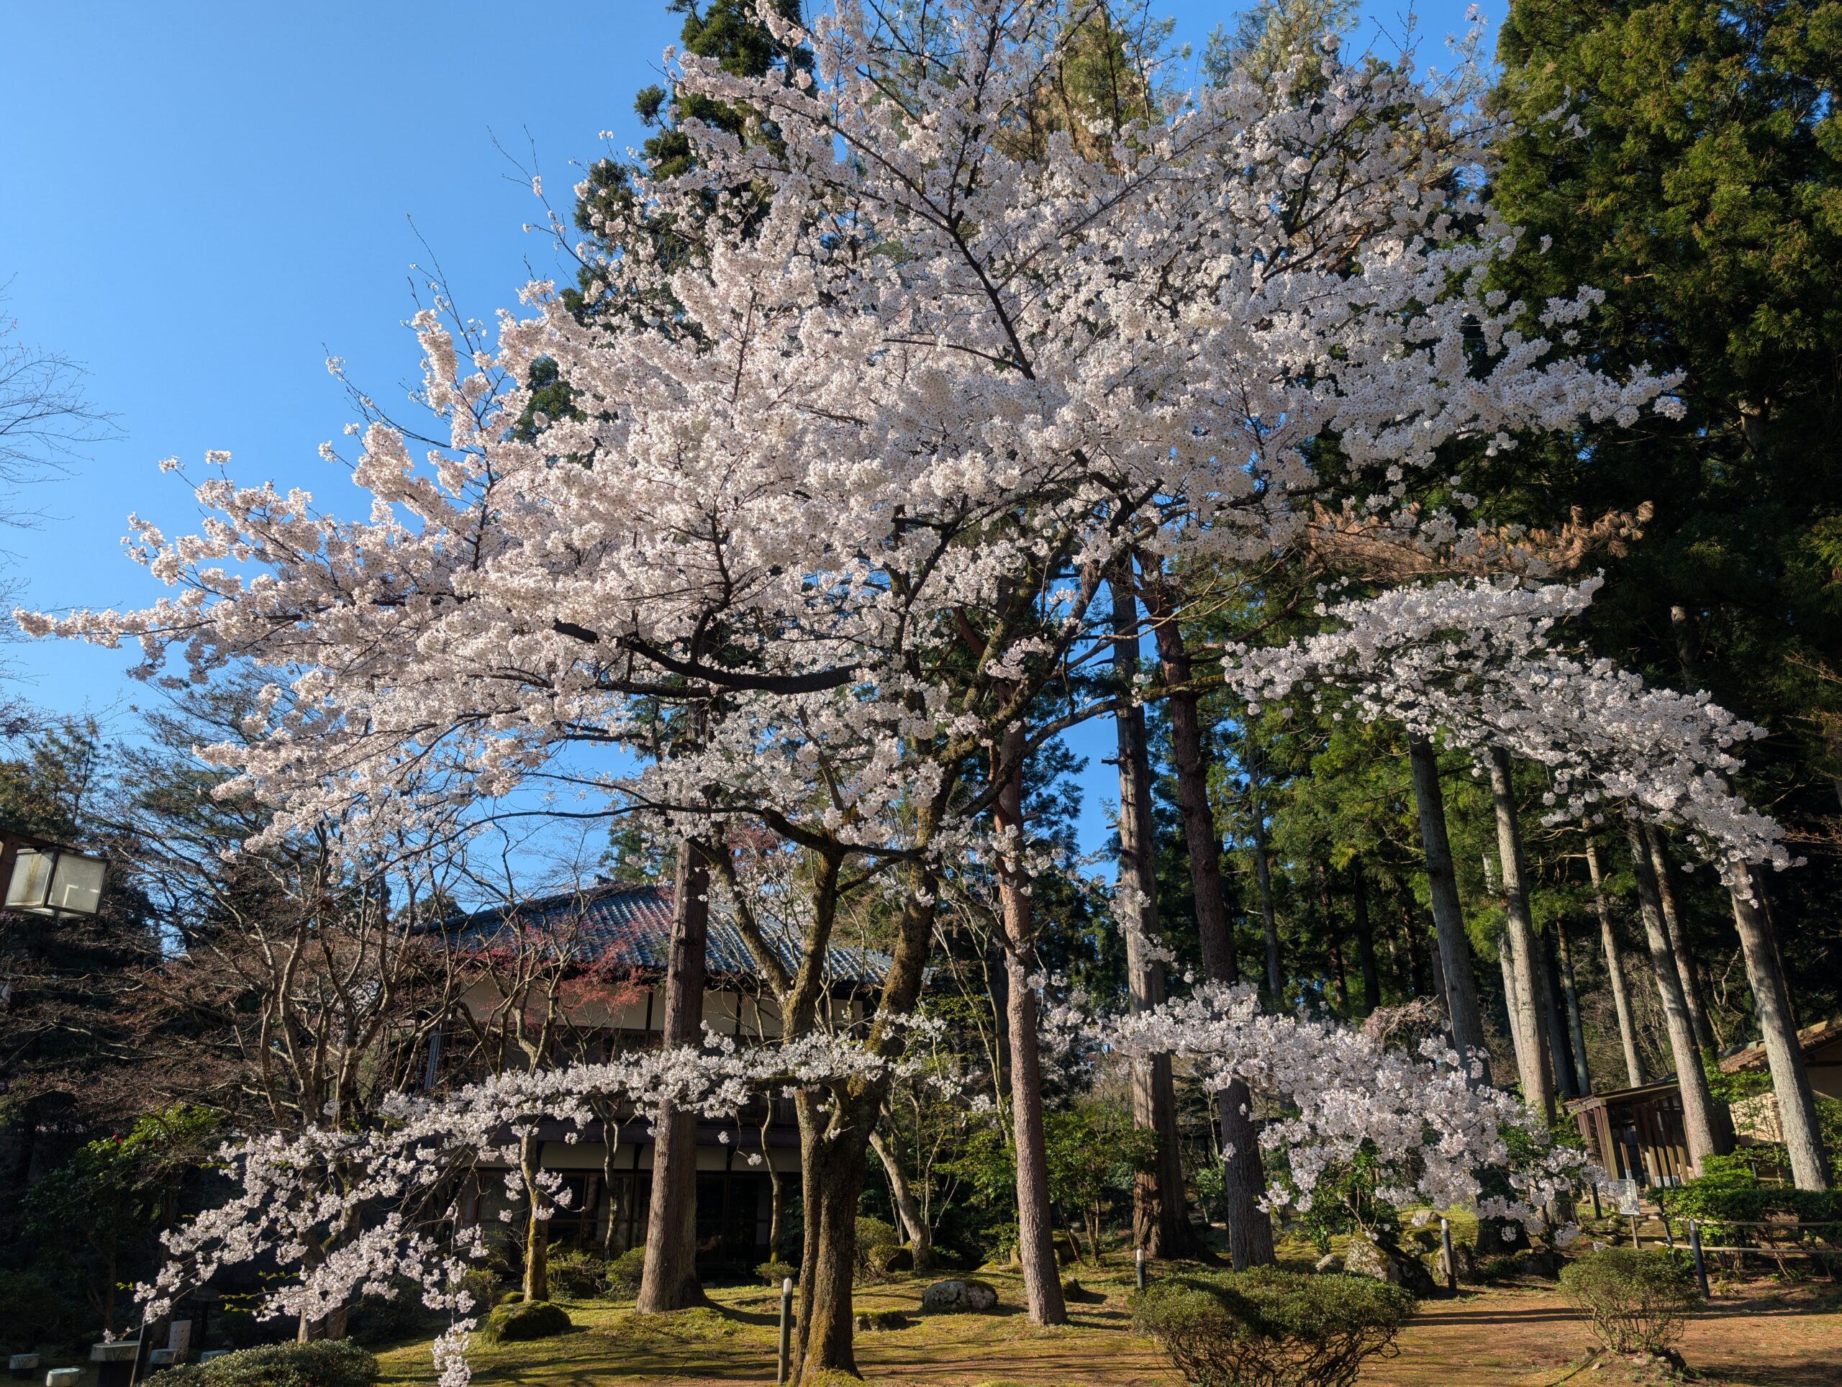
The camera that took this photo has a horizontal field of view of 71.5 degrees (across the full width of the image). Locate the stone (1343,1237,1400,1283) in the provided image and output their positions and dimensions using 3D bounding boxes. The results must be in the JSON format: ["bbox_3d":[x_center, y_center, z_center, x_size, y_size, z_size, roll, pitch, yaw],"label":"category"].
[{"bbox_3d":[5.379,6.800,15.300,0.660,0.560,0.550,-6,-22,17],"label":"stone"}]

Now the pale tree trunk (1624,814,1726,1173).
[{"bbox_3d":[12.734,5.306,21.728,0.450,6.500,0.450,-11,-24,28],"label":"pale tree trunk"}]

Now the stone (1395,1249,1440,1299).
[{"bbox_3d":[5.775,6.765,14.900,0.520,0.500,0.500,-7,-22,18],"label":"stone"}]

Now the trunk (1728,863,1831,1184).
[{"bbox_3d":[11.812,4.777,17.685,0.460,4.900,0.460,-13,-25,31],"label":"trunk"}]

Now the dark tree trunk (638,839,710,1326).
[{"bbox_3d":[-2.792,4.313,15.026,0.700,5.252,0.680,2,-18,-10],"label":"dark tree trunk"}]

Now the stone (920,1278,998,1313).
[{"bbox_3d":[0.426,6.705,14.306,0.852,0.315,0.550,0,-18,2],"label":"stone"}]

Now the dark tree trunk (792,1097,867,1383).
[{"bbox_3d":[-0.773,4.574,10.914,0.580,2.196,0.500,0,-18,-4],"label":"dark tree trunk"}]

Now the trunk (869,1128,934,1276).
[{"bbox_3d":[-0.311,8.154,20.500,0.950,2.100,0.500,1,-21,-1],"label":"trunk"}]

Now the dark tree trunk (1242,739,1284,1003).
[{"bbox_3d":[8.300,4.150,31.035,0.400,6.586,0.400,-5,-19,14],"label":"dark tree trunk"}]

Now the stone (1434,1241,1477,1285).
[{"bbox_3d":[6.739,7.165,16.100,0.500,0.530,0.480,-8,-23,20],"label":"stone"}]

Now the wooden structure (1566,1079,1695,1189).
[{"bbox_3d":[15.158,9.369,27.300,2.000,2.100,2.300,-4,-22,12],"label":"wooden structure"}]

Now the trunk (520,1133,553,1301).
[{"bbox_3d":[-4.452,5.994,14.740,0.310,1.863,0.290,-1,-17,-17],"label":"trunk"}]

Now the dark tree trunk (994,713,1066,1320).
[{"bbox_3d":[1.241,3.555,14.583,0.430,6.487,0.420,-3,-19,4],"label":"dark tree trunk"}]

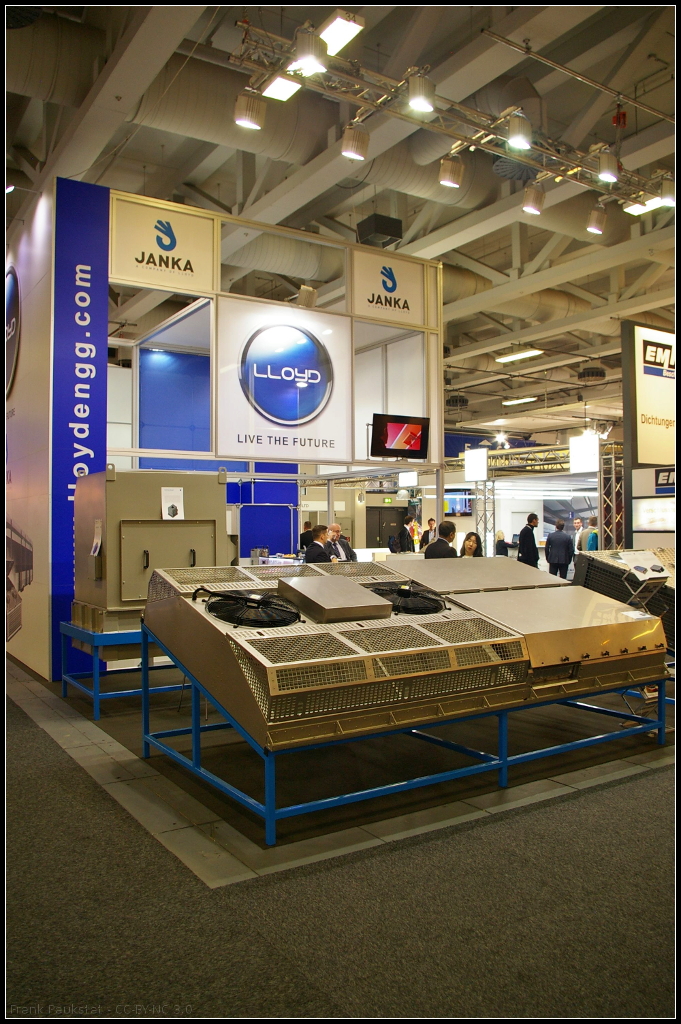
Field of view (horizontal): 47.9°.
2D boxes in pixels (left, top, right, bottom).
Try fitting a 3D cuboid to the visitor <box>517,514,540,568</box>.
[{"bbox_3d":[3.515,0.985,14.382,0.350,1.830,0.500,0,-2,-28],"label":"visitor"}]

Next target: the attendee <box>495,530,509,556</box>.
[{"bbox_3d":[3.511,1.171,16.579,0.480,1.600,0.460,1,-2,-32],"label":"attendee"}]

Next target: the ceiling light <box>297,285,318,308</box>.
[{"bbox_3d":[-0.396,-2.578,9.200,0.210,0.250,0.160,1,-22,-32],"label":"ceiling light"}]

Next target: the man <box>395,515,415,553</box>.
[{"bbox_3d":[1.404,0.966,16.471,0.340,1.770,0.500,0,-2,-3],"label":"man"}]

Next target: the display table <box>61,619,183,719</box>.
[{"bbox_3d":[-1.813,1.434,7.362,1.383,0.732,1.131,1,-2,-33],"label":"display table"}]

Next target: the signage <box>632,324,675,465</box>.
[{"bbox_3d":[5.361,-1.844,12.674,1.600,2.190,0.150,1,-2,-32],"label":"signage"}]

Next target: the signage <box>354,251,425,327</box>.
[{"bbox_3d":[0.687,-3.135,10.817,1.212,0.909,0.050,1,-2,-31],"label":"signage"}]

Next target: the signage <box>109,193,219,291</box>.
[{"bbox_3d":[-2.092,-3.148,9.142,1.257,0.954,0.050,1,-2,-31],"label":"signage"}]

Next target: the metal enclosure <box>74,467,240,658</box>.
[{"bbox_3d":[-1.777,0.468,7.421,1.323,1.676,1.091,1,-2,-33],"label":"metal enclosure"}]

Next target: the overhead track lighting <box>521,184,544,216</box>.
[{"bbox_3d":[2.266,-3.671,9.000,0.235,0.300,0.235,1,11,-32],"label":"overhead track lighting"}]

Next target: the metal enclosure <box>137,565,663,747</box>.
[{"bbox_3d":[0.574,0.776,5.528,3.368,0.502,1.947,1,13,-33],"label":"metal enclosure"}]

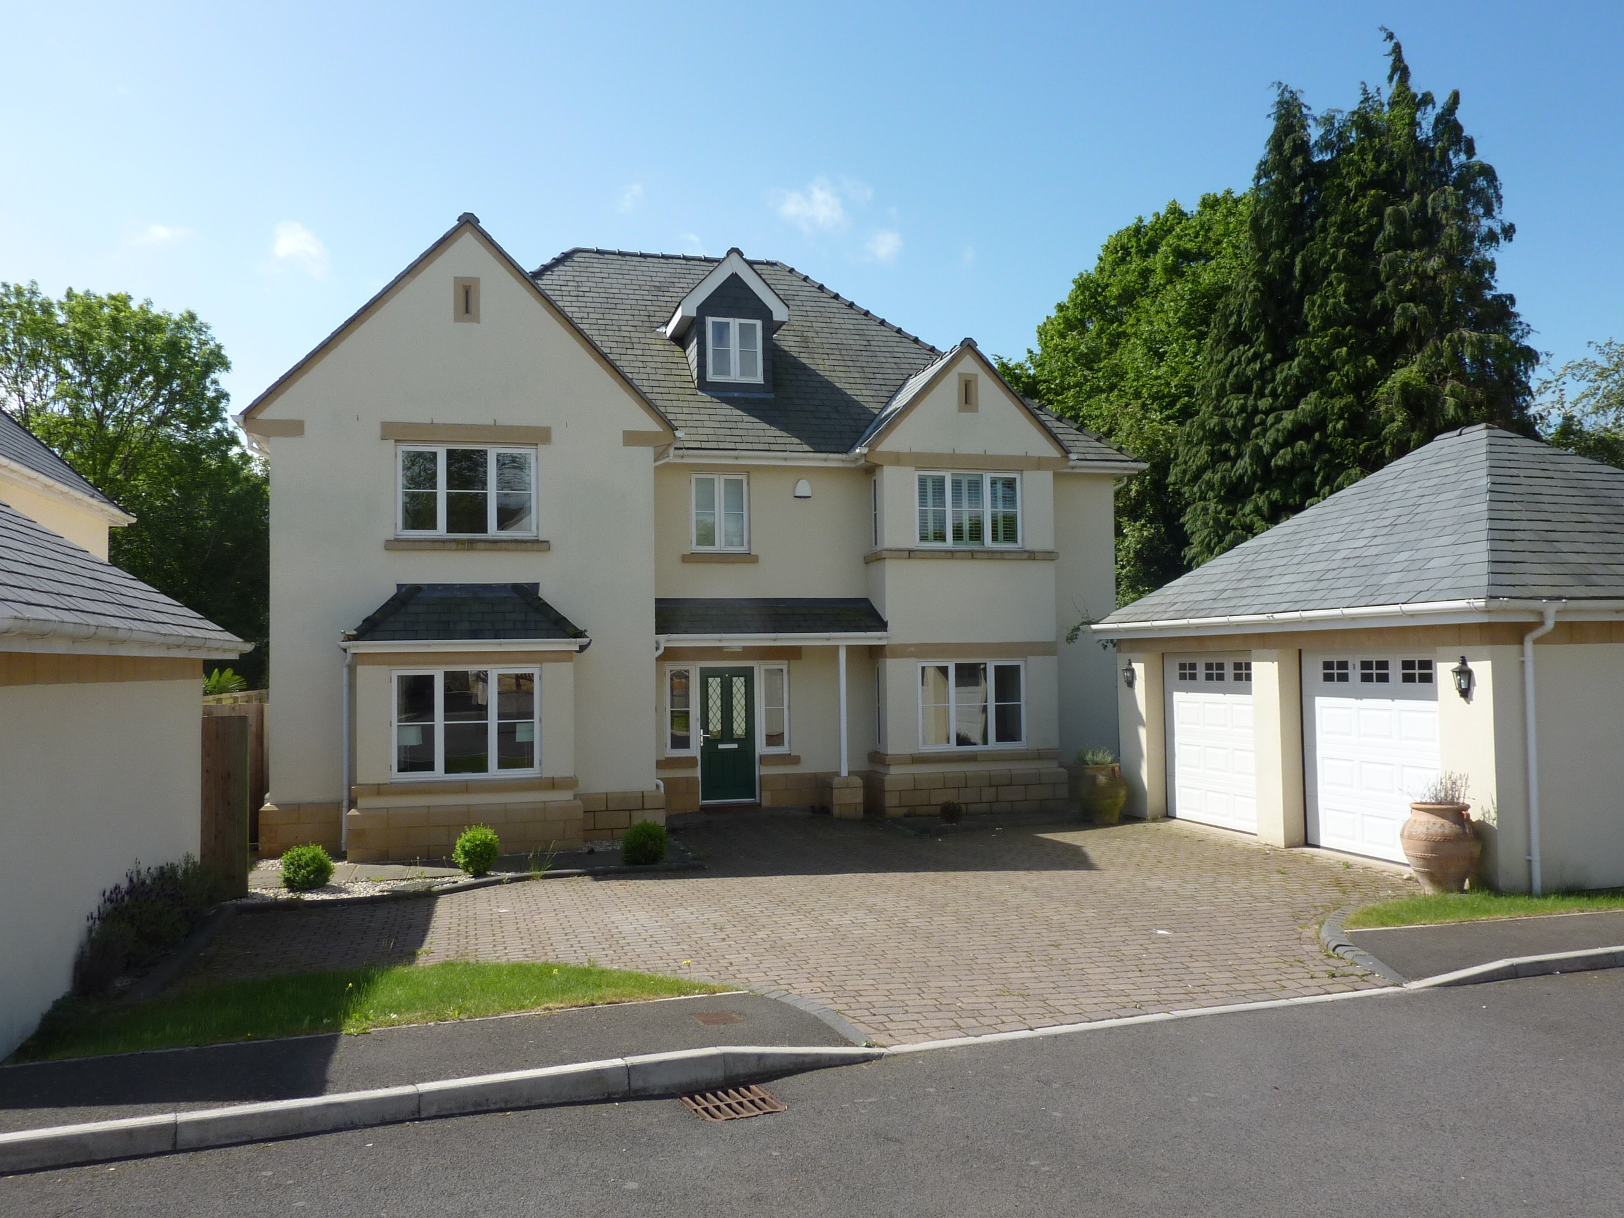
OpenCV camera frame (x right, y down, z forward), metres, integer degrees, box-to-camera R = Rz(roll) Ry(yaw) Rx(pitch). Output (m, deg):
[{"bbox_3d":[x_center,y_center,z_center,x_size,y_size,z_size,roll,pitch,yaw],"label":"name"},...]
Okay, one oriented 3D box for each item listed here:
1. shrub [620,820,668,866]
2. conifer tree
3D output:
[{"bbox_3d":[-1.896,2.600,13.741,0.532,0.499,0.532,0,-2,-8],"label":"shrub"},{"bbox_3d":[12.652,-4.887,27.653,8.242,16.717,7.830,-2,-3,25],"label":"conifer tree"}]

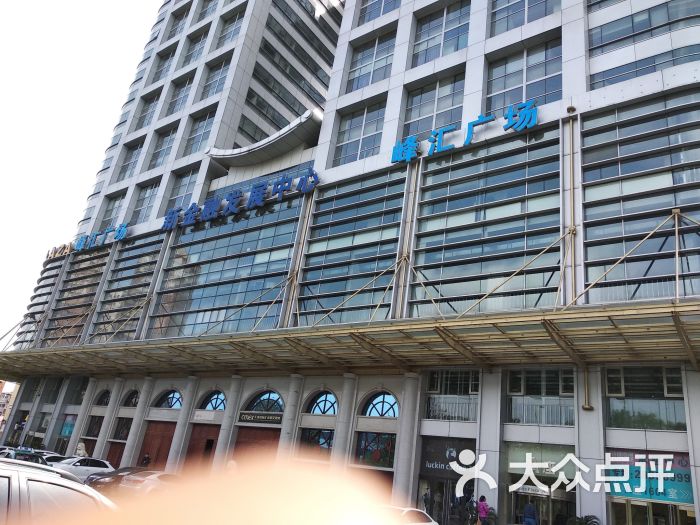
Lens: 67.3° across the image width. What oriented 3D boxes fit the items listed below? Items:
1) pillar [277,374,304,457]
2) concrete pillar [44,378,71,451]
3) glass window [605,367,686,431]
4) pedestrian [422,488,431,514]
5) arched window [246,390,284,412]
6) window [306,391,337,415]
[{"bbox_3d":[-3.686,10.292,30.967,0.780,7.350,0.780,-9,-29,36],"label":"pillar"},{"bbox_3d":[-26.301,14.267,47.856,1.100,7.200,0.950,-9,-29,36],"label":"concrete pillar"},{"bbox_3d":[12.985,5.973,23.258,3.164,2.814,0.150,-9,-29,35],"label":"glass window"},{"bbox_3d":[3.545,11.428,24.455,0.500,1.670,0.360,14,-24,-13],"label":"pedestrian"},{"bbox_3d":[-5.210,8.955,34.058,3.936,1.392,0.200,-9,-29,35],"label":"arched window"},{"bbox_3d":[-1.435,8.360,31.335,2.760,1.368,0.200,-9,-29,35],"label":"window"}]

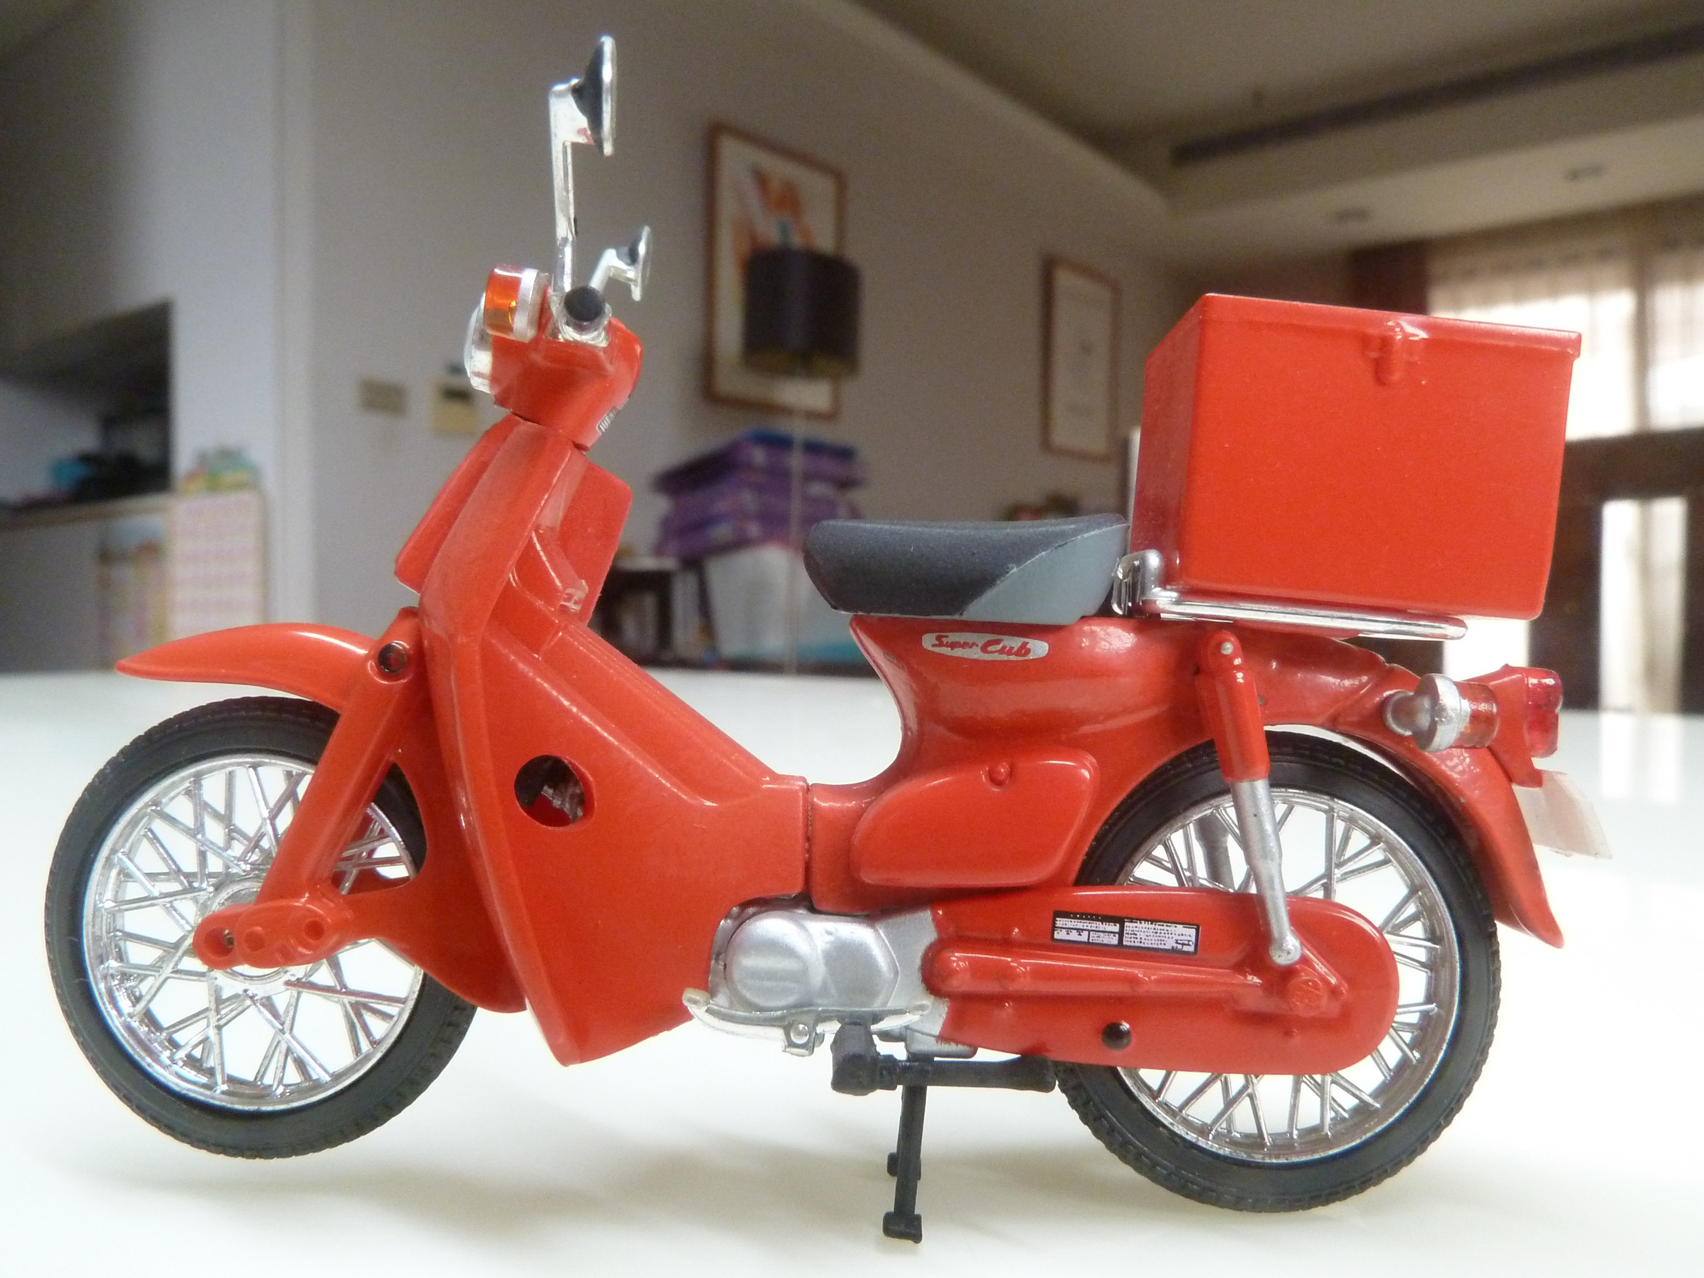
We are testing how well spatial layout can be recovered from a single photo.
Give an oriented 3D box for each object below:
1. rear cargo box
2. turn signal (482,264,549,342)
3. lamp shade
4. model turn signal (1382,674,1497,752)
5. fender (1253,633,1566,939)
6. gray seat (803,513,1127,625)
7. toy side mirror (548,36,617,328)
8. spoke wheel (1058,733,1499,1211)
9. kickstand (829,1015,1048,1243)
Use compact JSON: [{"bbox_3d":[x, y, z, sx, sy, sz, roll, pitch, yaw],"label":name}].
[{"bbox_3d":[0.044,-0.015,0.115,0.031,0.025,0.025,6,2,2],"label":"rear cargo box"},{"bbox_3d":[-0.028,-0.028,0.102,0.005,0.006,0.006,2,2,2],"label":"turn signal"},{"bbox_3d":[-0.117,-0.755,2.850,0.265,0.247,0.265,1,2,0],"label":"lamp shade"},{"bbox_3d":[0.050,0.006,0.104,0.005,0.006,0.010,2,2,2],"label":"model turn signal"},{"bbox_3d":[0.051,0.014,0.116,0.033,0.029,0.015,2,2,2],"label":"fender"},{"bbox_3d":[0.010,-0.007,0.117,0.030,0.011,0.020,3,2,2],"label":"gray seat"},{"bbox_3d":[-0.020,-0.035,0.093,0.006,0.021,0.011,2,2,2],"label":"toy side mirror"},{"bbox_3d":[0.040,0.032,0.117,0.045,0.045,0.006,2,2,2],"label":"spoke wheel"},{"bbox_3d":[0.008,0.044,0.112,0.019,0.023,0.026,2,2,2],"label":"kickstand"}]

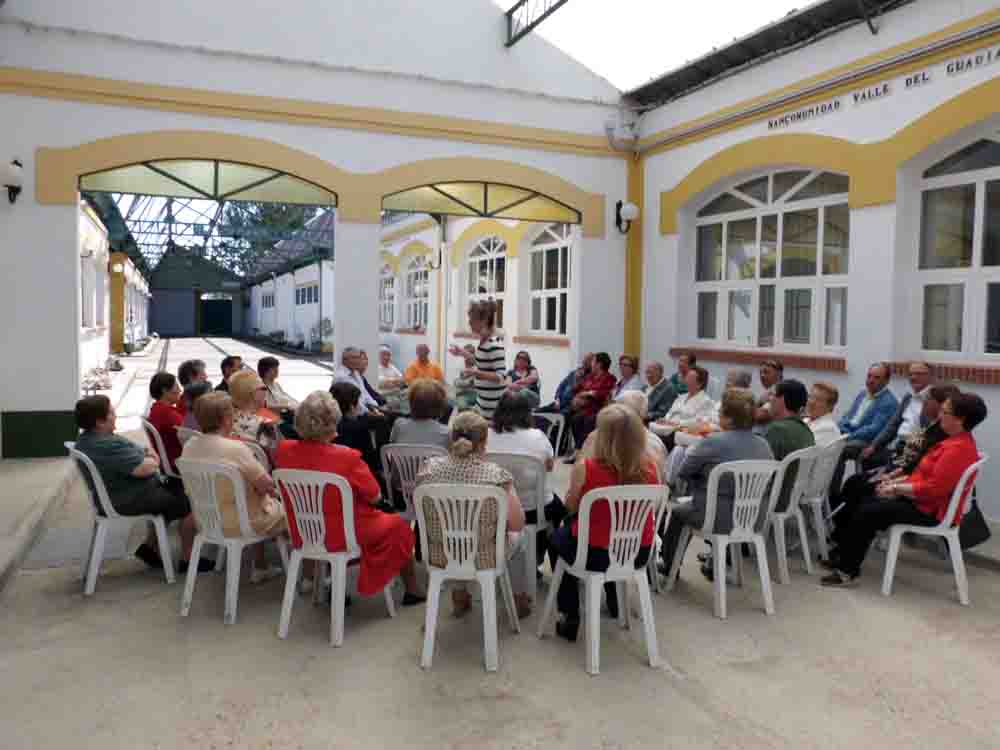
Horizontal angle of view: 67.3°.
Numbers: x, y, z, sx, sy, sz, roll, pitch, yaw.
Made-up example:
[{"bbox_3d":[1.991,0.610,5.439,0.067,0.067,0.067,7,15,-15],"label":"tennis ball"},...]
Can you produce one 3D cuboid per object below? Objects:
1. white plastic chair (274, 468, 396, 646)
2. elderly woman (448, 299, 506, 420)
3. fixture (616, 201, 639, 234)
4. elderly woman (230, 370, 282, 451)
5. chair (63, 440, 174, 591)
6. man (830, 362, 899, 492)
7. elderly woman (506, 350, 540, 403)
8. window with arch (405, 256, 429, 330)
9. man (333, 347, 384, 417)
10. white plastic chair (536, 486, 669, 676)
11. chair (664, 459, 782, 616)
[{"bbox_3d":[-0.871,0.897,3.912,0.460,0.880,0.550,2,5,18],"label":"white plastic chair"},{"bbox_3d":[-0.161,0.318,5.388,0.420,1.700,0.450,0,4,2],"label":"elderly woman"},{"bbox_3d":[1.684,-2.097,10.000,0.240,0.440,0.400,-2,5,-24],"label":"fixture"},{"bbox_3d":[-1.731,0.578,5.570,0.750,1.230,0.500,-3,6,-32],"label":"elderly woman"},{"bbox_3d":[-2.355,0.833,4.620,0.500,0.850,0.480,-4,6,-42],"label":"chair"},{"bbox_3d":[2.688,0.532,5.792,0.820,1.250,0.520,-1,4,-18],"label":"man"},{"bbox_3d":[0.249,0.304,9.159,0.500,1.170,0.800,2,5,17],"label":"elderly woman"},{"bbox_3d":[-2.163,-2.141,19.685,0.120,2.050,2.150,-2,5,-25],"label":"window with arch"},{"bbox_3d":[-1.331,0.374,7.660,0.850,1.280,0.550,2,5,22],"label":"man"},{"bbox_3d":[0.504,0.914,3.633,0.480,0.850,0.500,-1,4,-18],"label":"white plastic chair"},{"bbox_3d":[1.258,0.852,4.148,0.470,0.835,0.520,-1,5,-14],"label":"chair"}]

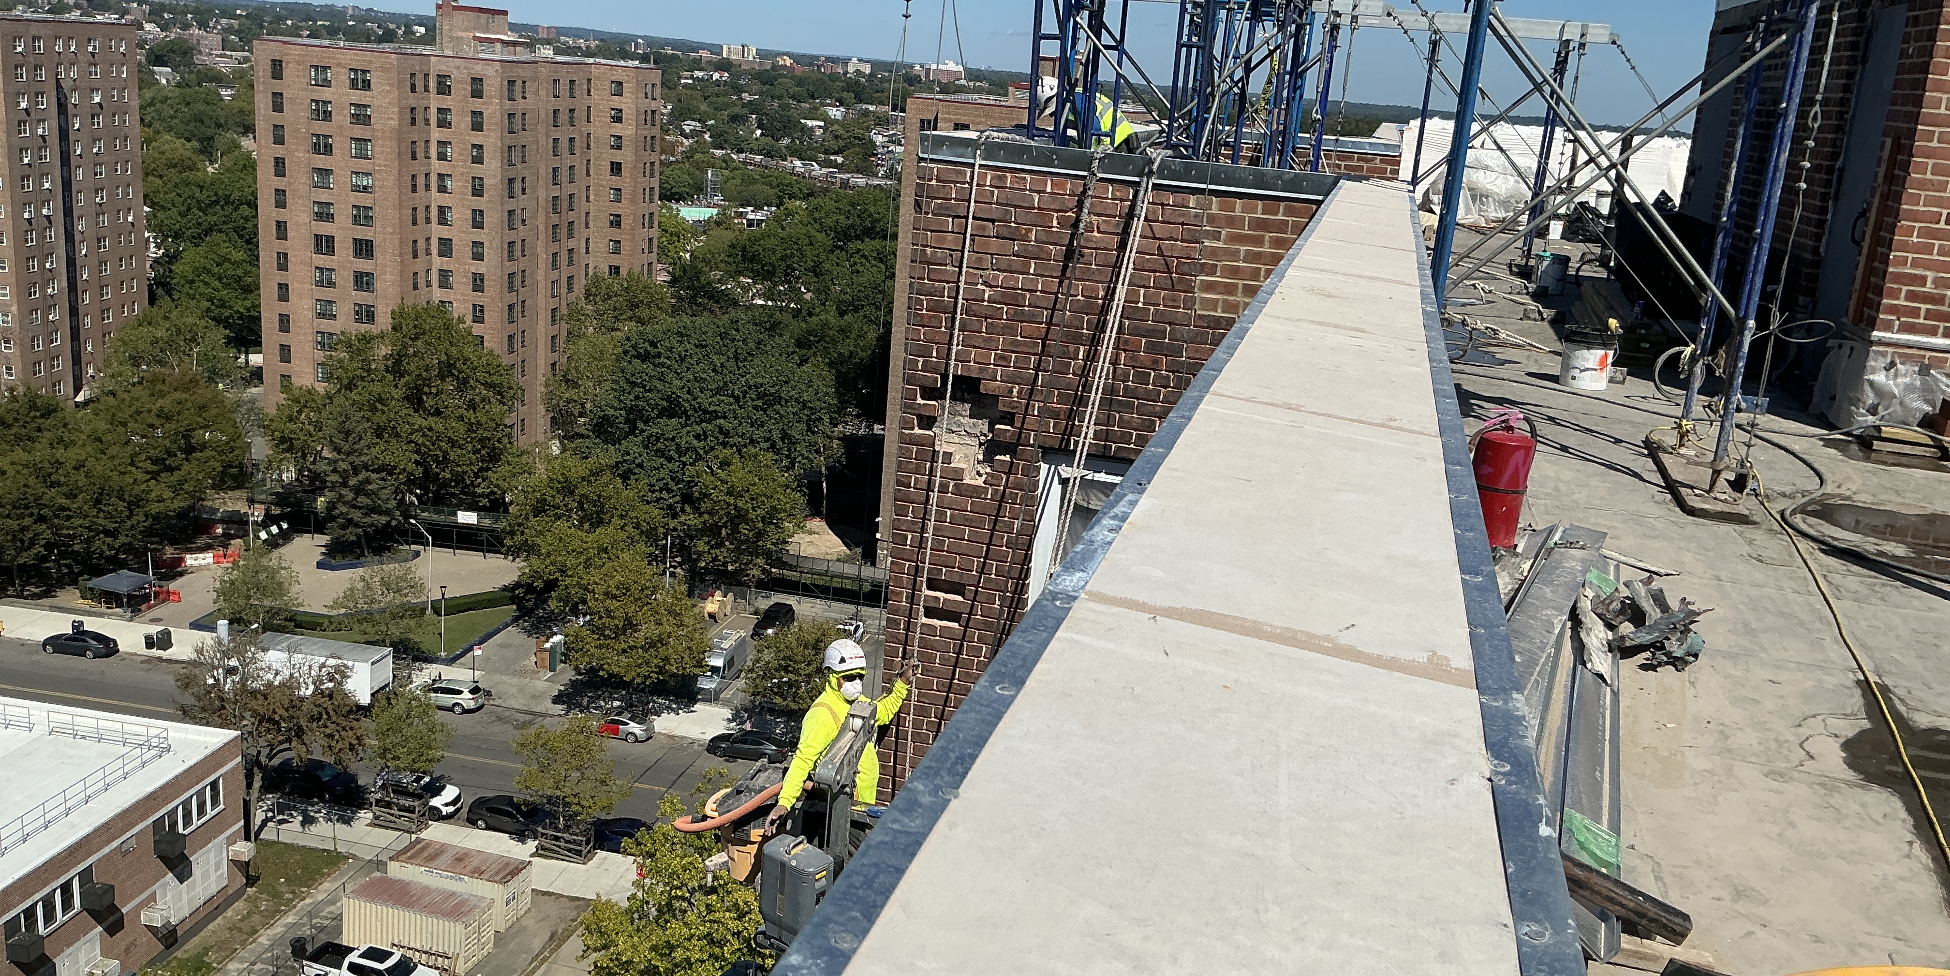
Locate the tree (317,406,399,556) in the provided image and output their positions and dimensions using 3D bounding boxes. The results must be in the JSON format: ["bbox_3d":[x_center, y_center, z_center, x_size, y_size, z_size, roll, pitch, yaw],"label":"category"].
[{"bbox_3d":[-47.063,-0.246,121.016,5.900,12.000,5.900,5,15,0],"label":"tree"}]

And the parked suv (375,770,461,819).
[{"bbox_3d":[-29.734,16.393,84.289,4.550,1.680,1.840,8,15,10],"label":"parked suv"}]

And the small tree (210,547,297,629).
[{"bbox_3d":[-47.533,6.760,104.841,6.000,6.400,5.900,-2,16,-24],"label":"small tree"}]

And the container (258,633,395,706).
[{"bbox_3d":[-39.702,11.026,95.862,7.700,2.700,2.500,7,15,7],"label":"container"}]

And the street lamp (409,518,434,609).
[{"bbox_3d":[-39.864,5.583,113.734,1.750,7.030,0.350,11,16,24],"label":"street lamp"}]

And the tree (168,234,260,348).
[{"bbox_3d":[-85.160,-21.272,181.720,14.000,15.600,13.500,-2,16,-25],"label":"tree"}]

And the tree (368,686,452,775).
[{"bbox_3d":[-29.652,13.968,82.460,4.200,7.300,4.200,5,15,0],"label":"tree"}]

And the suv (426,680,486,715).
[{"bbox_3d":[-32.955,12.761,98.646,4.820,1.660,1.880,8,15,13],"label":"suv"}]

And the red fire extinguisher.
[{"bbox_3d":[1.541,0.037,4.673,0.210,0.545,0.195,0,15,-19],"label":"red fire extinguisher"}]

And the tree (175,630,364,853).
[{"bbox_3d":[-35.402,12.729,78.659,9.400,11.140,8.800,5,14,0],"label":"tree"}]

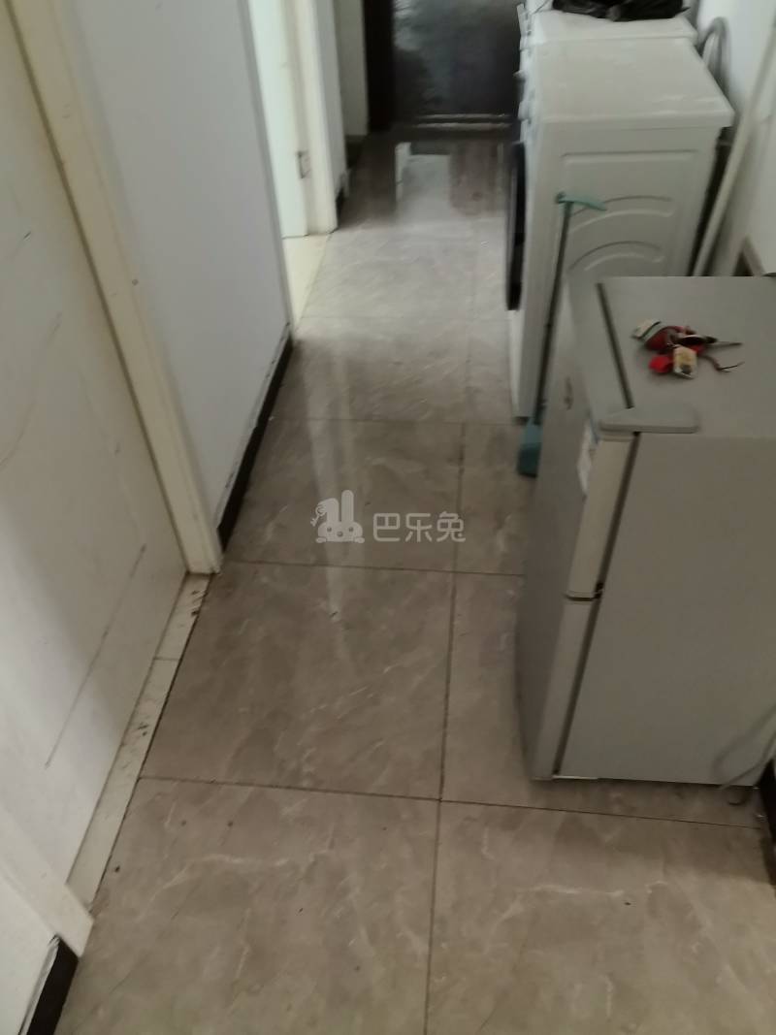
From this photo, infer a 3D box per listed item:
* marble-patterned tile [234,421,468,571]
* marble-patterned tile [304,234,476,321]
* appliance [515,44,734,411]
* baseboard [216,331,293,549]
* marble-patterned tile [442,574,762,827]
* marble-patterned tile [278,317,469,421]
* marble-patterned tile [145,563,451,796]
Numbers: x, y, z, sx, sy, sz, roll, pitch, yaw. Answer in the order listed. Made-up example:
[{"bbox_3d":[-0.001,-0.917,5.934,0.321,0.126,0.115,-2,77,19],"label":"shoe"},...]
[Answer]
[{"bbox_3d":[-0.104,-0.082,2.231,0.600,0.010,0.600,2,44,6],"label":"marble-patterned tile"},{"bbox_3d":[0.024,-0.920,3.103,0.600,0.020,0.610,2,45,6],"label":"marble-patterned tile"},{"bbox_3d":[0.593,-0.803,2.329,0.472,0.850,0.613,2,45,6],"label":"appliance"},{"bbox_3d":[-0.386,-0.281,2.413,0.019,0.073,0.965,2,45,6],"label":"baseboard"},{"bbox_3d":[0.432,0.361,1.761,0.600,0.020,0.600,2,45,6],"label":"marble-patterned tile"},{"bbox_3d":[-0.039,-0.499,2.674,0.600,0.020,0.600,2,45,6],"label":"marble-patterned tile"},{"bbox_3d":[-0.167,0.336,1.825,0.605,0.020,0.600,2,45,6],"label":"marble-patterned tile"}]

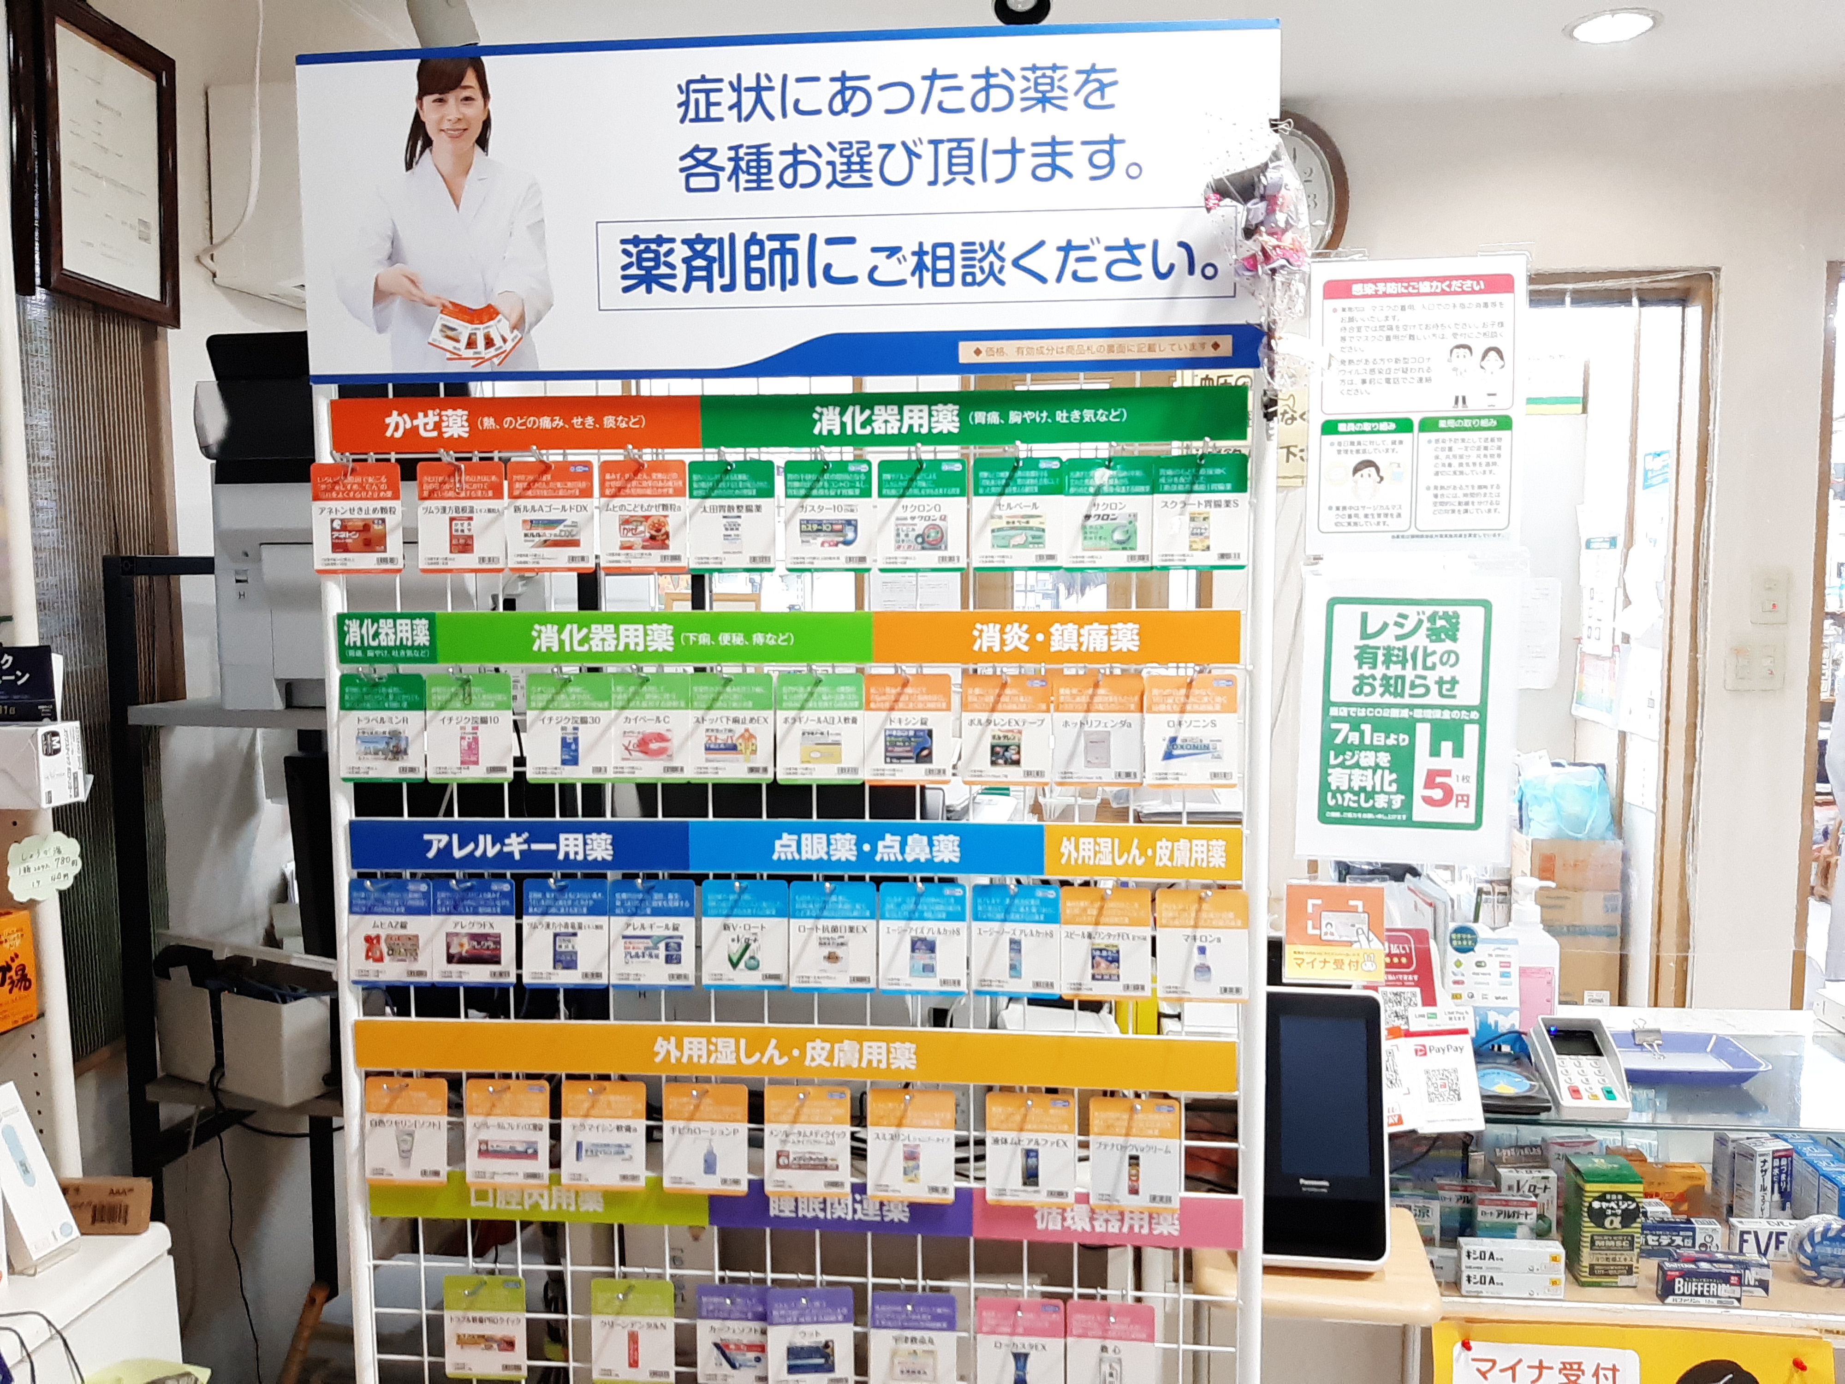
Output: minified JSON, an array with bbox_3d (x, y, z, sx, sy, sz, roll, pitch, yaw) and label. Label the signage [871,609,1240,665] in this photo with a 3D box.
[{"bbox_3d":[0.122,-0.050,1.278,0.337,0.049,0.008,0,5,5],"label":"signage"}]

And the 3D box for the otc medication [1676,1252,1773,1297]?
[{"bbox_3d":[0.905,0.659,1.572,0.094,0.035,0.024,1,5,8],"label":"otc medication"}]

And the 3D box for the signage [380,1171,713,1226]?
[{"bbox_3d":[-0.379,0.498,1.365,0.341,0.049,0.008,0,5,5],"label":"signage"}]

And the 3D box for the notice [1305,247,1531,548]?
[{"bbox_3d":[0.502,-0.290,1.409,0.213,0.296,0.003,-1,5,5],"label":"notice"}]

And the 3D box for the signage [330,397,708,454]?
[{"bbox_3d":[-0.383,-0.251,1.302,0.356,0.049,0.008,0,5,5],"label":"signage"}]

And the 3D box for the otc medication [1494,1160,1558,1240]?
[{"bbox_3d":[0.704,0.596,1.617,0.064,0.073,0.023,0,5,5],"label":"otc medication"}]

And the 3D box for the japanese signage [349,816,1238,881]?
[{"bbox_3d":[-0.131,0.149,1.312,0.853,0.048,0.005,0,5,5],"label":"japanese signage"}]

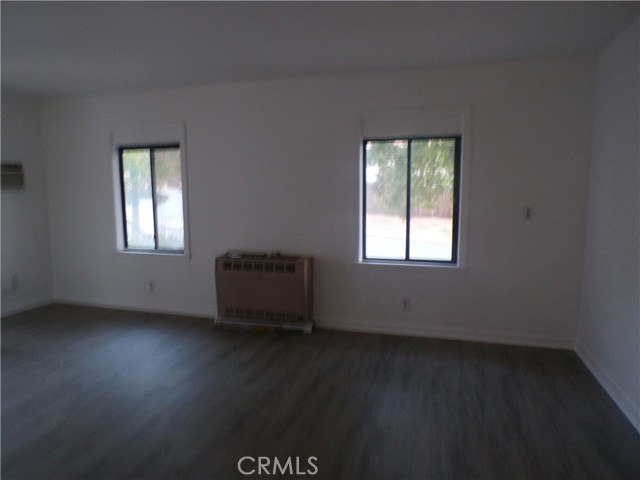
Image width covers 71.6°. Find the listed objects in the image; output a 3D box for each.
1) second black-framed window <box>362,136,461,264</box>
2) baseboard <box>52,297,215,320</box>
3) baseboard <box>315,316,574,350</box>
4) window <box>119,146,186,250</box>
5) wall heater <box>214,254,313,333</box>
[{"bbox_3d":[0.850,-0.364,4.165,0.903,1.160,0.080,2,7,16],"label":"second black-framed window"},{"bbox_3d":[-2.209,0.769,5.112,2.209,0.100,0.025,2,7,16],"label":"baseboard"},{"bbox_3d":[1.079,0.866,4.150,2.363,0.120,0.025,2,7,16],"label":"baseboard"},{"bbox_3d":[-1.857,-0.451,4.956,0.850,1.170,0.080,2,7,16],"label":"window"},{"bbox_3d":[-0.561,0.529,4.495,0.973,0.713,0.220,2,7,16],"label":"wall heater"}]

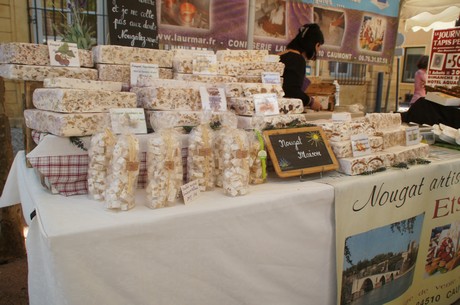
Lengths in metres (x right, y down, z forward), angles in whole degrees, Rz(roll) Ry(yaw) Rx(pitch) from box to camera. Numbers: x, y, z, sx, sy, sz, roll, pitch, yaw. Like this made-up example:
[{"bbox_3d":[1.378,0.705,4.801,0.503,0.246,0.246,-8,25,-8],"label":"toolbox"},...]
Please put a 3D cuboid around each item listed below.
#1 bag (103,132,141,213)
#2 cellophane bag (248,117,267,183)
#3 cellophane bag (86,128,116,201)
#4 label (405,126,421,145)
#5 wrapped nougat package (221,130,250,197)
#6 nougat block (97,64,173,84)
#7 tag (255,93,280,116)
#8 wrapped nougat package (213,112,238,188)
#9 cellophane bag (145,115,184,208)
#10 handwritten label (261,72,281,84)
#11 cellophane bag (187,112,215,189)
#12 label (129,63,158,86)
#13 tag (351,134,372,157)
[{"bbox_3d":[-0.317,0.050,1.013,0.093,0.218,0.060,-8,12,-40],"label":"bag"},{"bbox_3d":[0.094,-0.013,1.293,0.079,0.252,0.051,-7,12,-37],"label":"cellophane bag"},{"bbox_3d":[-0.411,0.033,1.103,0.087,0.221,0.057,-7,12,-37],"label":"cellophane bag"},{"bbox_3d":[1.062,-0.096,2.000,0.140,0.104,0.005,-5,1,-31],"label":"label"},{"bbox_3d":[0.019,0.034,1.215,0.090,0.230,0.068,-5,10,-31],"label":"wrapped nougat package"},{"bbox_3d":[-0.498,-0.395,1.796,0.343,0.086,0.220,-4,10,-27],"label":"nougat block"},{"bbox_3d":[0.181,-0.236,1.700,0.135,0.105,0.005,-5,-4,-31],"label":"tag"},{"bbox_3d":[-0.014,-0.009,1.239,0.088,0.261,0.057,-6,11,-33],"label":"wrapped nougat package"},{"bbox_3d":[-0.195,0.024,1.021,0.097,0.266,0.063,-5,11,-31],"label":"cellophane bag"},{"bbox_3d":[0.248,-0.437,2.090,0.132,0.098,0.005,-5,-4,-31],"label":"handwritten label"},{"bbox_3d":[-0.110,-0.008,1.295,0.090,0.288,0.068,-5,10,-31],"label":"cellophane bag"},{"bbox_3d":[-0.366,-0.333,1.480,0.124,0.100,0.004,-5,5,-30],"label":"label"},{"bbox_3d":[0.573,-0.028,1.500,0.122,0.090,0.004,-6,-3,-33],"label":"tag"}]

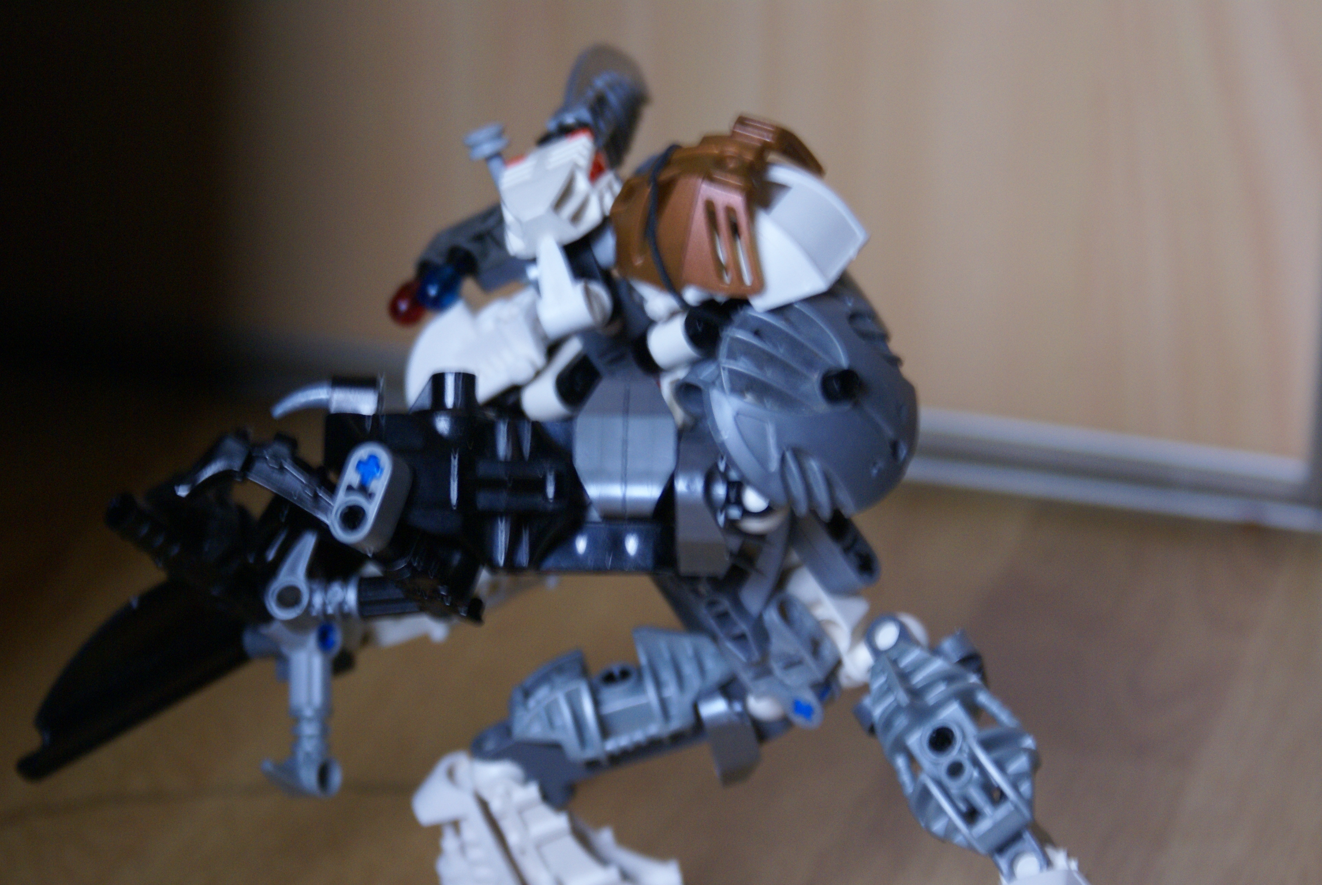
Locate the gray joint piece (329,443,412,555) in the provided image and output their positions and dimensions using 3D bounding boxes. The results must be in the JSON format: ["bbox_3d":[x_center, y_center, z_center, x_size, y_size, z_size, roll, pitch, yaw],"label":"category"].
[{"bbox_3d":[-0.045,0.009,0.596,0.007,0.015,0.008,17,-7,24],"label":"gray joint piece"}]

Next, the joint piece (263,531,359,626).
[{"bbox_3d":[-0.054,0.022,0.615,0.014,0.015,0.008,-4,-15,20],"label":"joint piece"}]

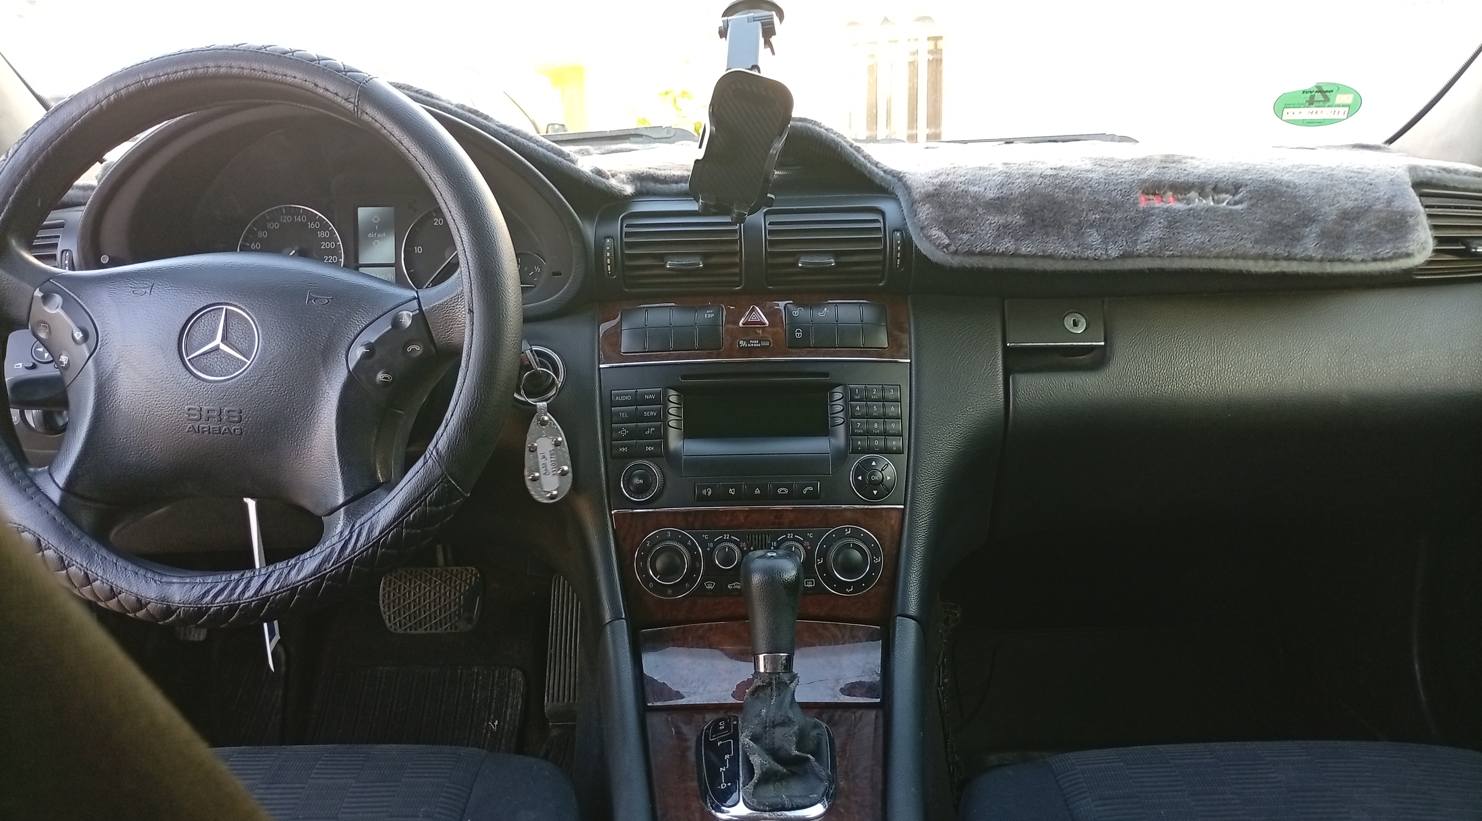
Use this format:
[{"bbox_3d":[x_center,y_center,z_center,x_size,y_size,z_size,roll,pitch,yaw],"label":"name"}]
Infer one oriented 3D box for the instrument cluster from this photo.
[{"bbox_3d":[-0.350,-0.173,1.010,0.420,0.175,0.120,-1,2,-1],"label":"instrument cluster"}]

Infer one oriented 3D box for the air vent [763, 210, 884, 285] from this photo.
[{"bbox_3d":[0.072,-0.140,0.995,0.103,0.067,0.040,-1,2,-1],"label":"air vent"}]

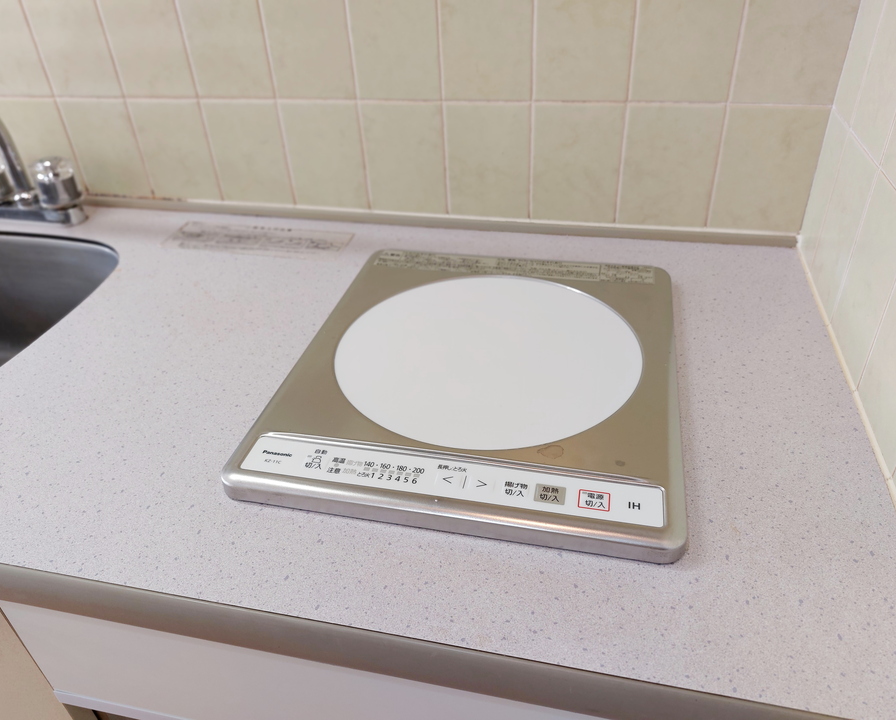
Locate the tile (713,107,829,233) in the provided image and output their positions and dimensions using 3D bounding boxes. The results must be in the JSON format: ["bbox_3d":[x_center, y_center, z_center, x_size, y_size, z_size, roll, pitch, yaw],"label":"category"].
[{"bbox_3d":[0.343,-0.205,0.720,0.098,0.135,0.008,5,35,12],"label":"tile"}]

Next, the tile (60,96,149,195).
[{"bbox_3d":[-0.444,-0.277,0.870,0.098,0.122,0.008,5,35,12],"label":"tile"}]

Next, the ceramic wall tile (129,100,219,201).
[{"bbox_3d":[-0.346,-0.268,0.851,0.098,0.124,0.008,5,35,12],"label":"ceramic wall tile"}]

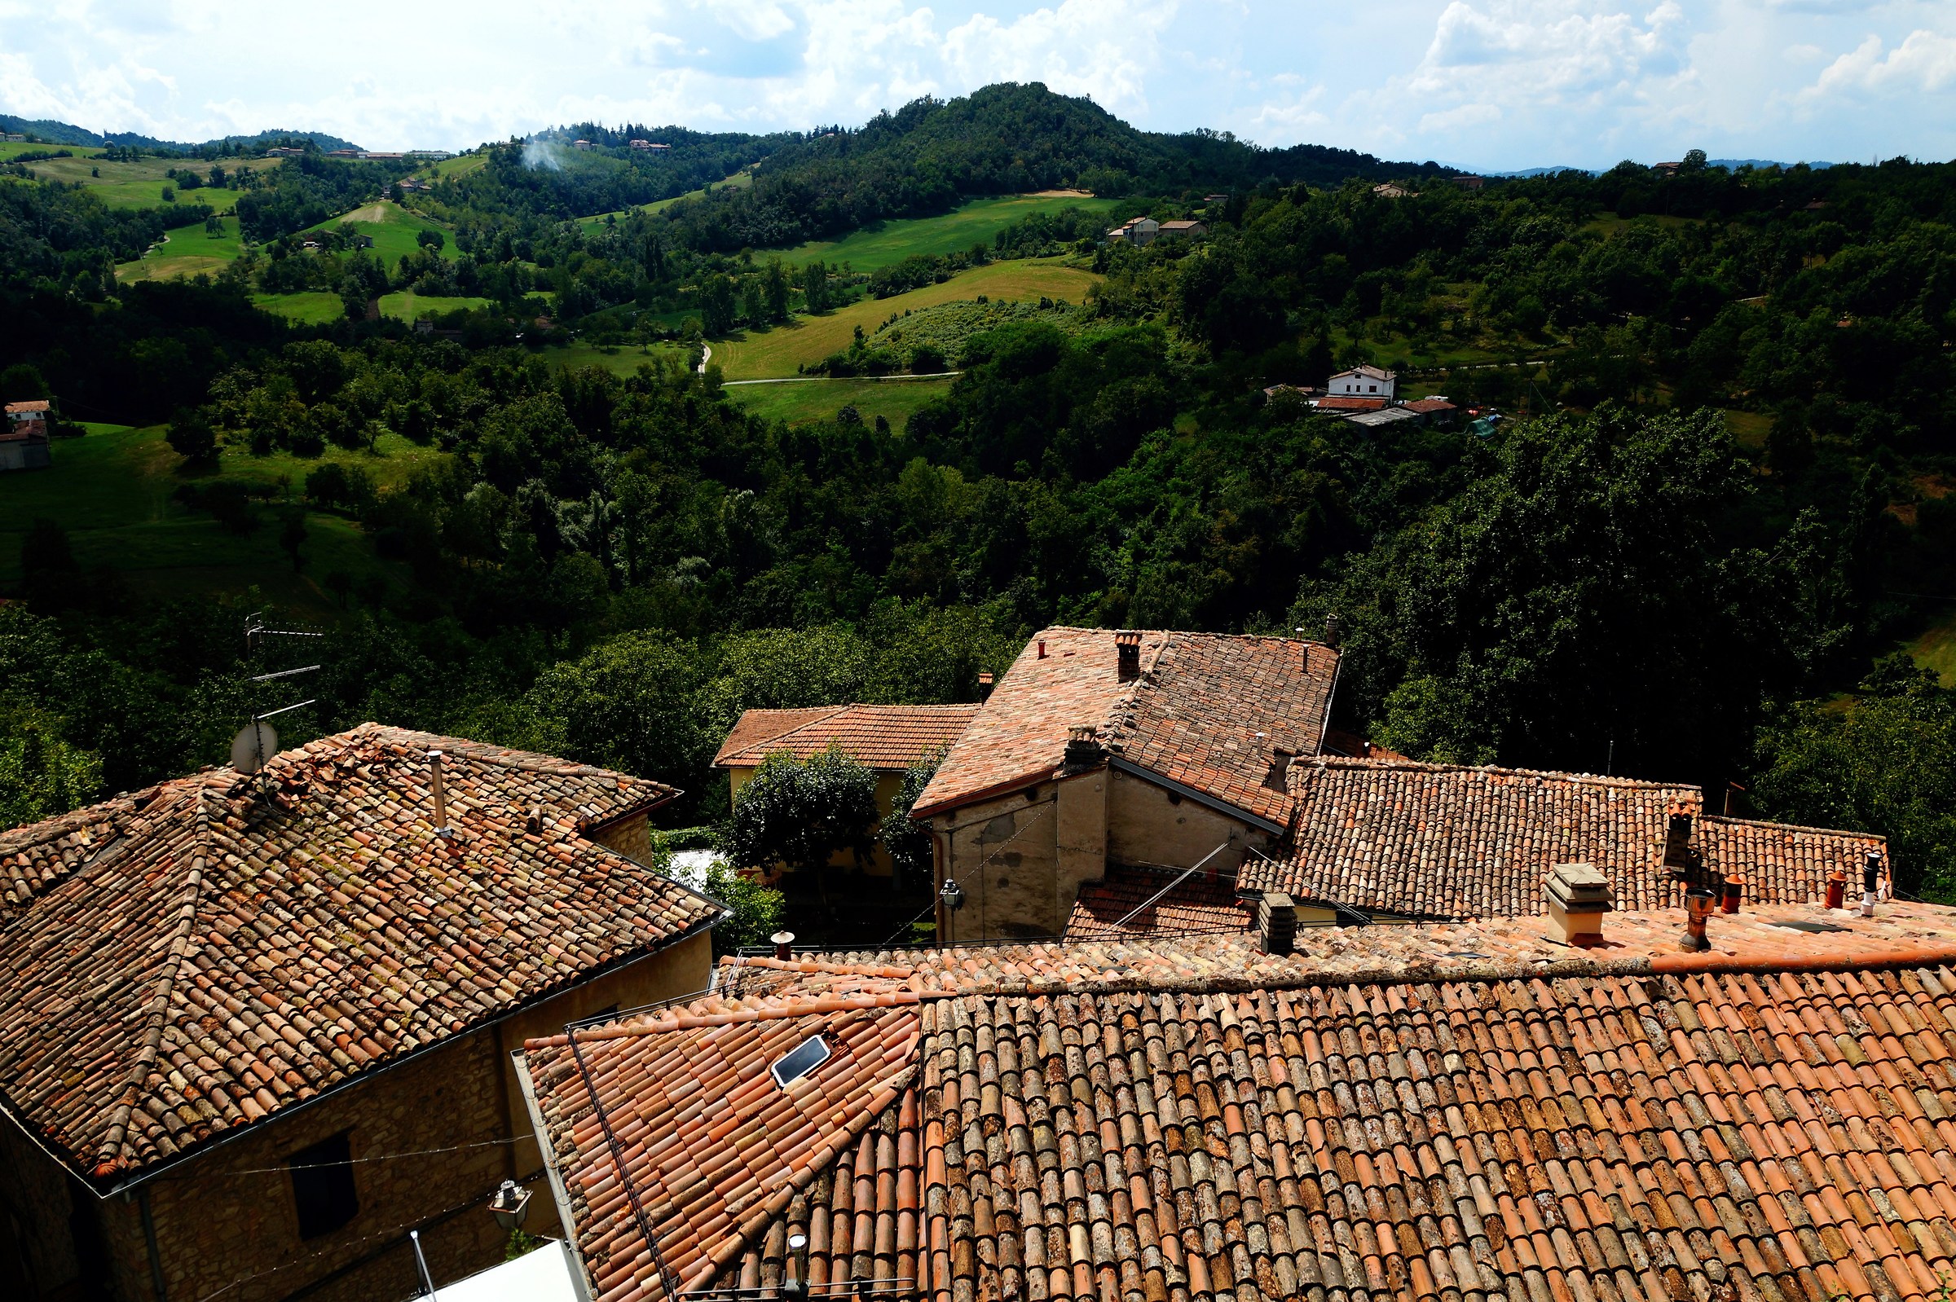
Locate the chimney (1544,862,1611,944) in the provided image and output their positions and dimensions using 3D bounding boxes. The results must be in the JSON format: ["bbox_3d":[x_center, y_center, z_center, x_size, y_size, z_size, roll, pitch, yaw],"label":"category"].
[{"bbox_3d":[7.244,3.100,17.715,0.564,0.866,0.604,-2,16,-2],"label":"chimney"}]

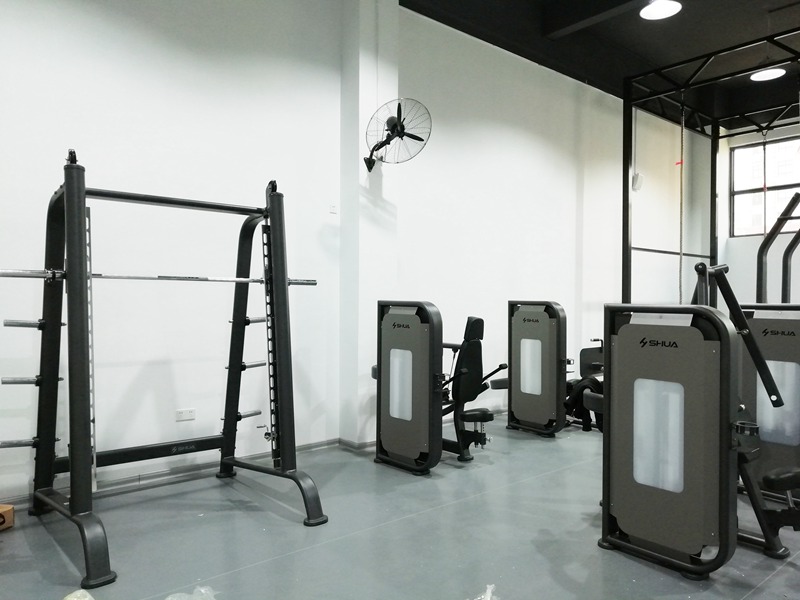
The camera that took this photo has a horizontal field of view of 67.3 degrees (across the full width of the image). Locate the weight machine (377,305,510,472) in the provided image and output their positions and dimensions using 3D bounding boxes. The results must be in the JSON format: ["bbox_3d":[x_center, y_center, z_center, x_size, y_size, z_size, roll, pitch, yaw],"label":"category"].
[{"bbox_3d":[0.430,0.777,5.775,1.159,1.526,0.881,0,0,-40],"label":"weight machine"}]

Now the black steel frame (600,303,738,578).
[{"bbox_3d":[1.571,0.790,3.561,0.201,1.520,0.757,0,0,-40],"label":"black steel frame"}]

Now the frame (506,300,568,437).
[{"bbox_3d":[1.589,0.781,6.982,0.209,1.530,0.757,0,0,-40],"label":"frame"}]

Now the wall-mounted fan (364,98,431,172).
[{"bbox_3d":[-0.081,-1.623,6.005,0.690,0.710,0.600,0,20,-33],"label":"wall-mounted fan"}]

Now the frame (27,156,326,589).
[{"bbox_3d":[-1.573,0.297,4.252,1.568,2.464,1.576,0,0,-40],"label":"frame"}]

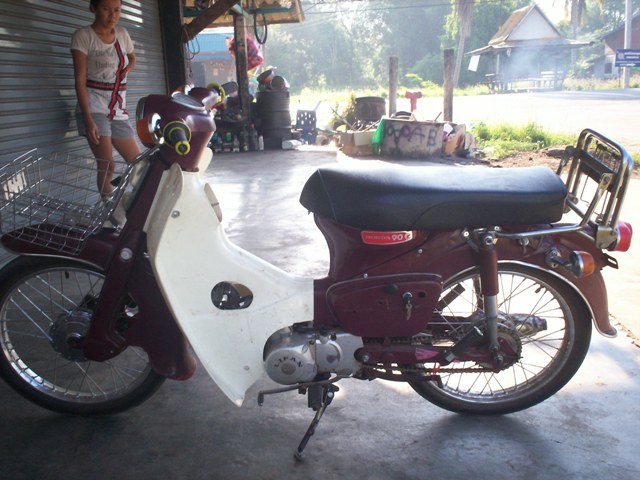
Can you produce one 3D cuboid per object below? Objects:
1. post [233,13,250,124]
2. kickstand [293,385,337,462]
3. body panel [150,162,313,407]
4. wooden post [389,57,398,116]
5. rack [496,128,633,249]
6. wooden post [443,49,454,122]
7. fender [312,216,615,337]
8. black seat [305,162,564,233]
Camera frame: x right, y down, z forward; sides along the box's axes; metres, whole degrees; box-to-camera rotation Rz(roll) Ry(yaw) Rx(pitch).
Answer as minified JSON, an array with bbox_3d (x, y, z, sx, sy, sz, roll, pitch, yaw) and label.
[{"bbox_3d":[-1.064,-2.268,9.569,0.170,1.882,0.170,3,13,7],"label":"post"},{"bbox_3d":[-0.022,0.495,1.835,0.120,0.210,0.160,1,13,-2],"label":"kickstand"},{"bbox_3d":[-0.222,0.057,1.824,0.410,0.680,0.420,1,25,-2],"label":"body panel"},{"bbox_3d":[1.267,-2.503,11.816,0.155,1.423,0.155,3,13,7],"label":"wooden post"},{"bbox_3d":[0.613,-0.138,1.753,0.335,0.270,0.280,1,25,-2],"label":"rack"},{"bbox_3d":[2.093,-2.357,11.008,0.165,1.528,0.165,3,13,7],"label":"wooden post"},{"bbox_3d":[0.419,0.096,1.857,0.875,0.375,0.220,1,25,-2],"label":"fender"},{"bbox_3d":[0.288,-0.123,1.752,0.690,0.130,0.250,1,25,-2],"label":"black seat"}]

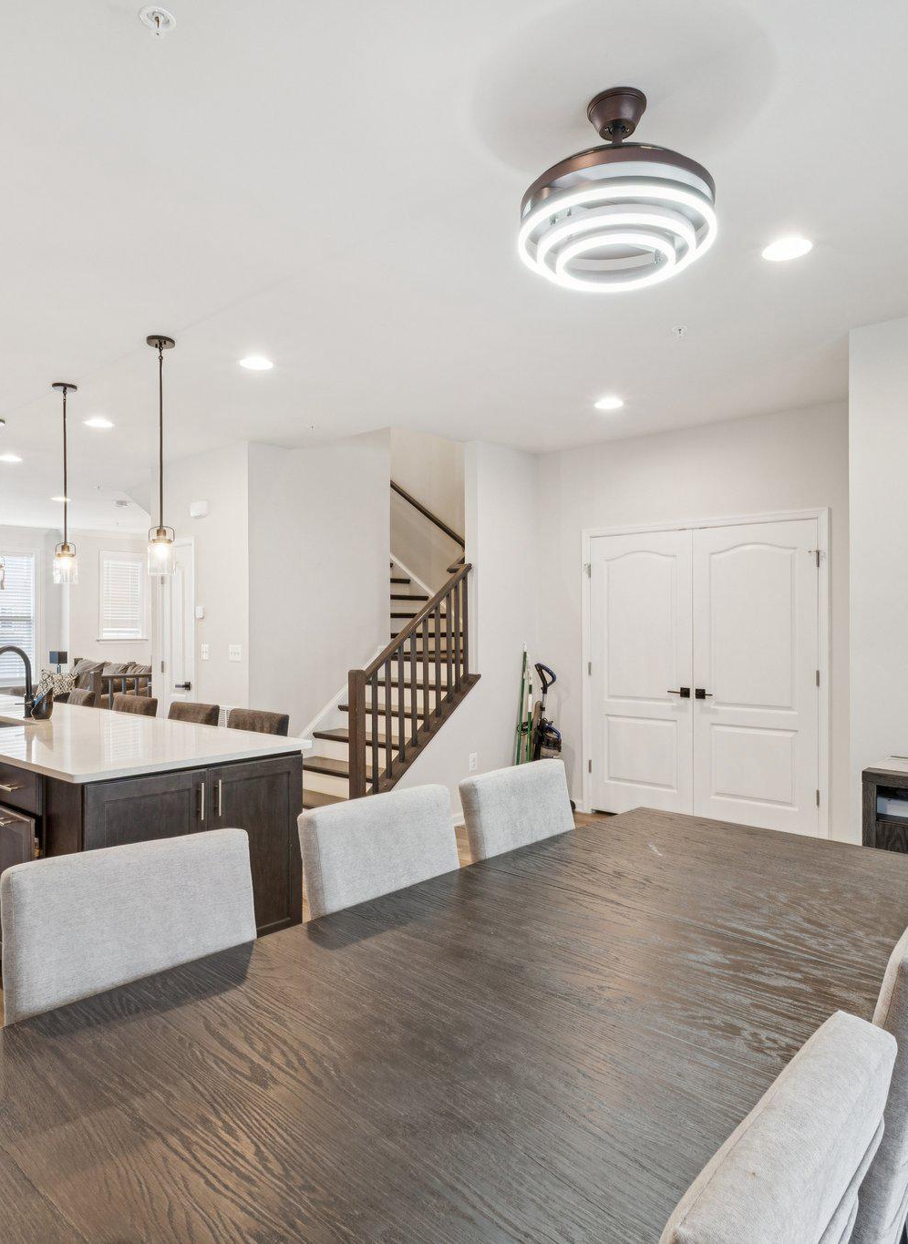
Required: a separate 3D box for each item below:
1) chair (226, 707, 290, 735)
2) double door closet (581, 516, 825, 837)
[{"bbox_3d":[-1.197,0.948,3.983,0.470,0.970,0.550,0,0,41],"label":"chair"},{"bbox_3d":[1.605,0.376,5.248,1.700,2.110,0.100,0,0,41],"label":"double door closet"}]

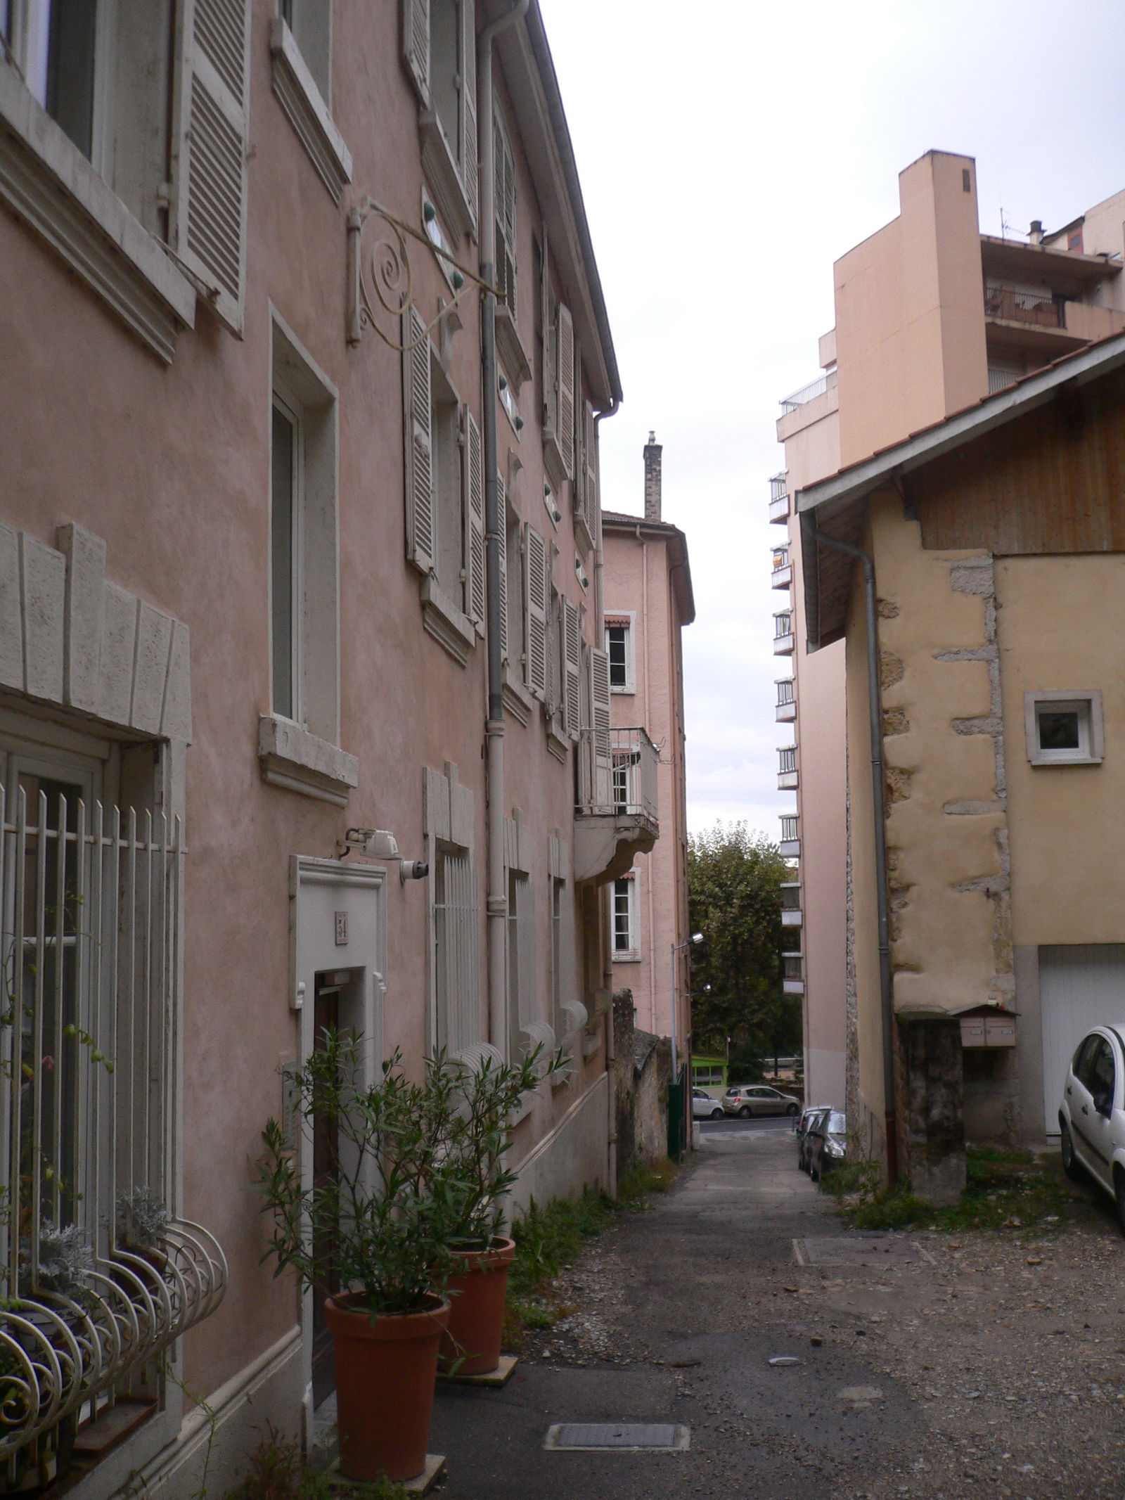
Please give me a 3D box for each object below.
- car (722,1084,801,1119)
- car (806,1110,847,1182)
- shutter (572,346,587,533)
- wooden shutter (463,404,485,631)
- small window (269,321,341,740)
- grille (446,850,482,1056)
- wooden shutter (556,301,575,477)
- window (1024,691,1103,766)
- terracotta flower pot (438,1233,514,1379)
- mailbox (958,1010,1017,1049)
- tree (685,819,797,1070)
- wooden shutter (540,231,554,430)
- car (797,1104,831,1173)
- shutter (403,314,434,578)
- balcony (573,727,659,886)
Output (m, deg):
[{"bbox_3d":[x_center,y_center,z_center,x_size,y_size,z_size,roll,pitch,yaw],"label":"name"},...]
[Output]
[{"bbox_3d":[9.513,16.606,72.000,4.000,1.490,1.750,1,-7,-19],"label":"car"},{"bbox_3d":[6.038,8.129,31.539,1.700,1.480,3.950,-2,-13,6],"label":"car"},{"bbox_3d":[0.220,-3.902,18.839,0.070,1.950,0.580,-2,-7,6],"label":"shutter"},{"bbox_3d":[-0.641,-1.641,11.077,0.050,1.560,0.540,-2,-7,7],"label":"wooden shutter"},{"bbox_3d":[-1.209,-0.899,6.639,0.200,1.680,1.080,-2,-7,6],"label":"small window"},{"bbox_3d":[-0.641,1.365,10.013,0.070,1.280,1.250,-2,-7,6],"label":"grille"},{"bbox_3d":[0.046,-4.172,17.580,0.050,1.930,0.557,-3,-7,16],"label":"wooden shutter"},{"bbox_3d":[5.552,-0.235,16.806,0.790,0.840,0.170,-2,-7,6],"label":"window"},{"bbox_3d":[-0.513,3.102,8.466,0.520,0.658,0.520,-1,-7,0],"label":"terracotta flower pot"},{"bbox_3d":[3.933,2.611,14.200,0.550,0.360,0.360,-1,-6,-1],"label":"mailbox"},{"bbox_3d":[9.817,11.815,87.933,9.000,14.889,9.000,-2,-7,6],"label":"tree"},{"bbox_3d":[-0.171,-4.369,15.961,0.050,1.950,0.545,-1,-7,-1],"label":"wooden shutter"},{"bbox_3d":[6.537,9.277,36.600,1.750,1.520,4.200,-2,-12,6],"label":"car"},{"bbox_3d":[-0.827,-1.773,8.768,0.070,1.500,0.580,-2,-7,6],"label":"shutter"},{"bbox_3d":[0.725,0.778,19.021,0.820,1.760,3.300,-2,-7,6],"label":"balcony"}]

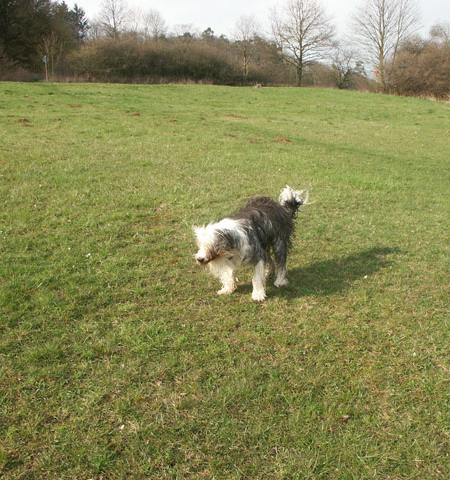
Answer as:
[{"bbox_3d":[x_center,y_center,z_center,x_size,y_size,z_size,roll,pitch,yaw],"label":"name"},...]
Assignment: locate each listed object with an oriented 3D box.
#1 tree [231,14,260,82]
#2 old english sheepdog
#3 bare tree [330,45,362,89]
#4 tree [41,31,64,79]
[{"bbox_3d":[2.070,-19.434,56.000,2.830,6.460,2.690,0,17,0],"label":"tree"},{"bbox_3d":[0.222,0.038,4.130,0.430,0.680,0.920,14,22,39],"label":"old english sheepdog"},{"bbox_3d":[11.296,-16.265,52.000,3.000,4.000,2.850,0,17,0],"label":"bare tree"},{"bbox_3d":[-13.994,-15.049,45.000,1.780,3.780,1.700,0,17,0],"label":"tree"}]

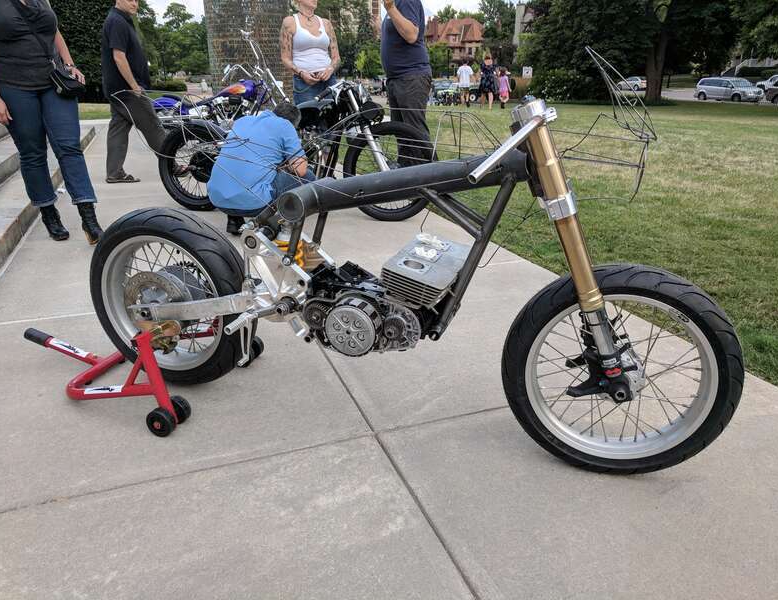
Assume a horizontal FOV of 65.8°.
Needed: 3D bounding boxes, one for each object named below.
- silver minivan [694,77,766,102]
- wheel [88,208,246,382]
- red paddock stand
[{"bbox_3d":[27.518,-17.049,48.607,1.980,1.760,5.140,-11,23,-25],"label":"silver minivan"},{"bbox_3d":[-0.713,-0.004,1.985,0.620,0.620,0.155,7,22,17],"label":"wheel"},{"bbox_3d":[-0.965,0.148,2.132,0.860,0.300,0.540,7,22,17],"label":"red paddock stand"}]

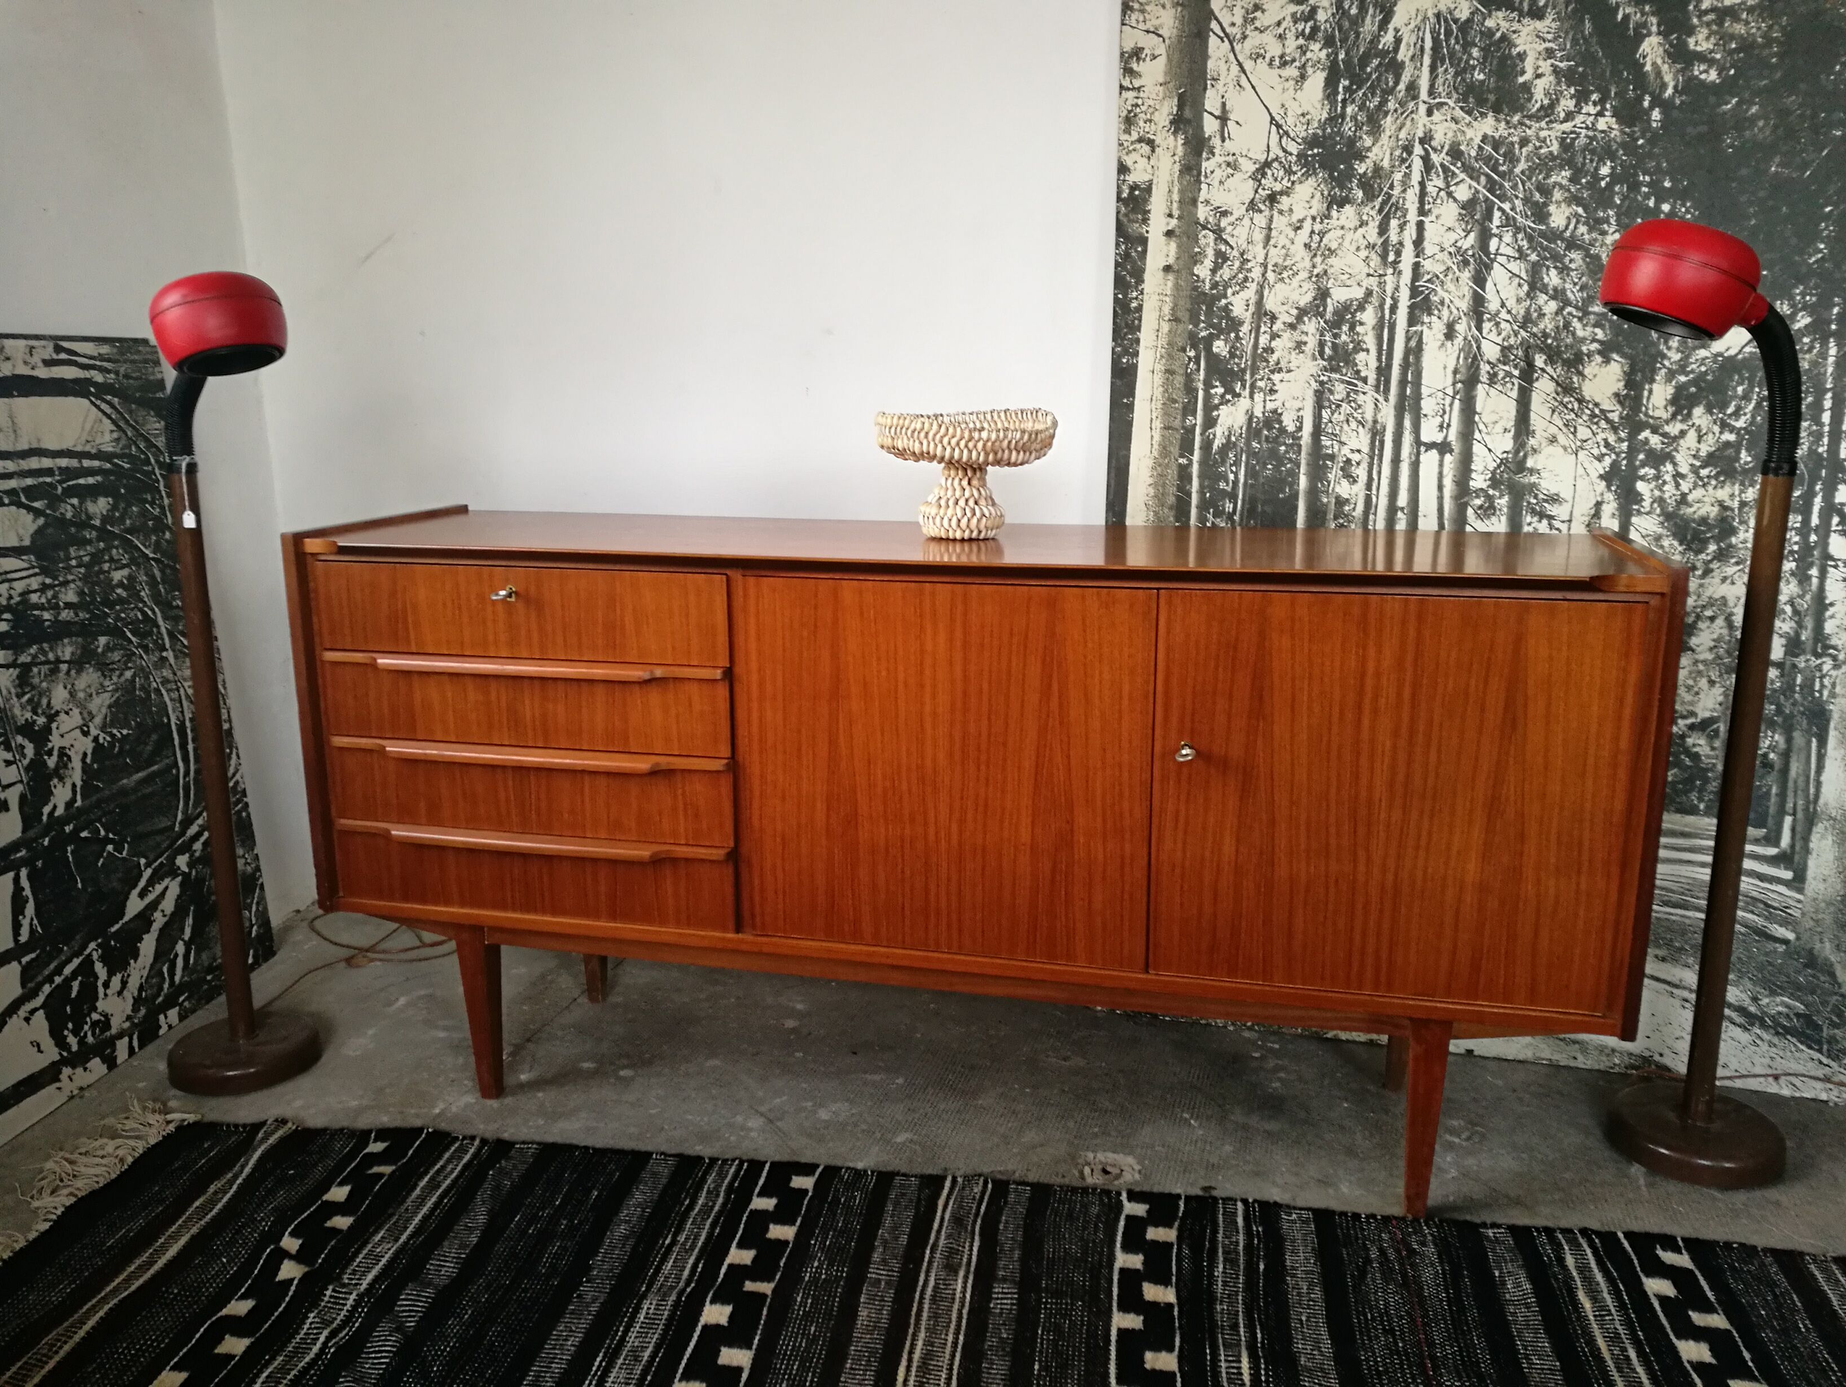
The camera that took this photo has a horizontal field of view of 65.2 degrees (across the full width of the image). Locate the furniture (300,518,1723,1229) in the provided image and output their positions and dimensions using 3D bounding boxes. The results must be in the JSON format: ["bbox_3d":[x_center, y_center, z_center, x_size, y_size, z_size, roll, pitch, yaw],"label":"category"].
[{"bbox_3d":[0.031,0.192,2.078,1.770,0.848,0.446,3,12,14],"label":"furniture"}]

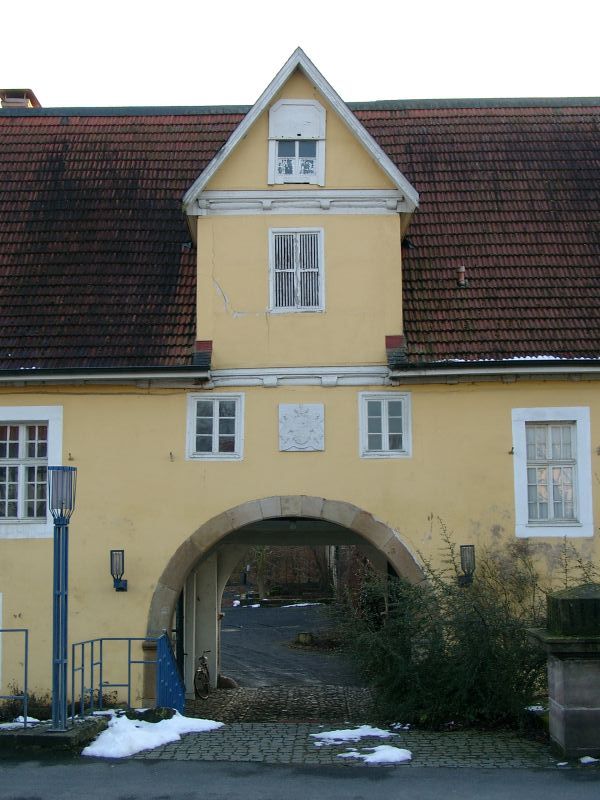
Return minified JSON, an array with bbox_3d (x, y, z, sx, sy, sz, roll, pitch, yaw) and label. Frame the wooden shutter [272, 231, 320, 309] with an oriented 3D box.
[{"bbox_3d":[-0.058,-2.344,20.799,0.873,1.431,0.070,-1,-8,1],"label":"wooden shutter"}]

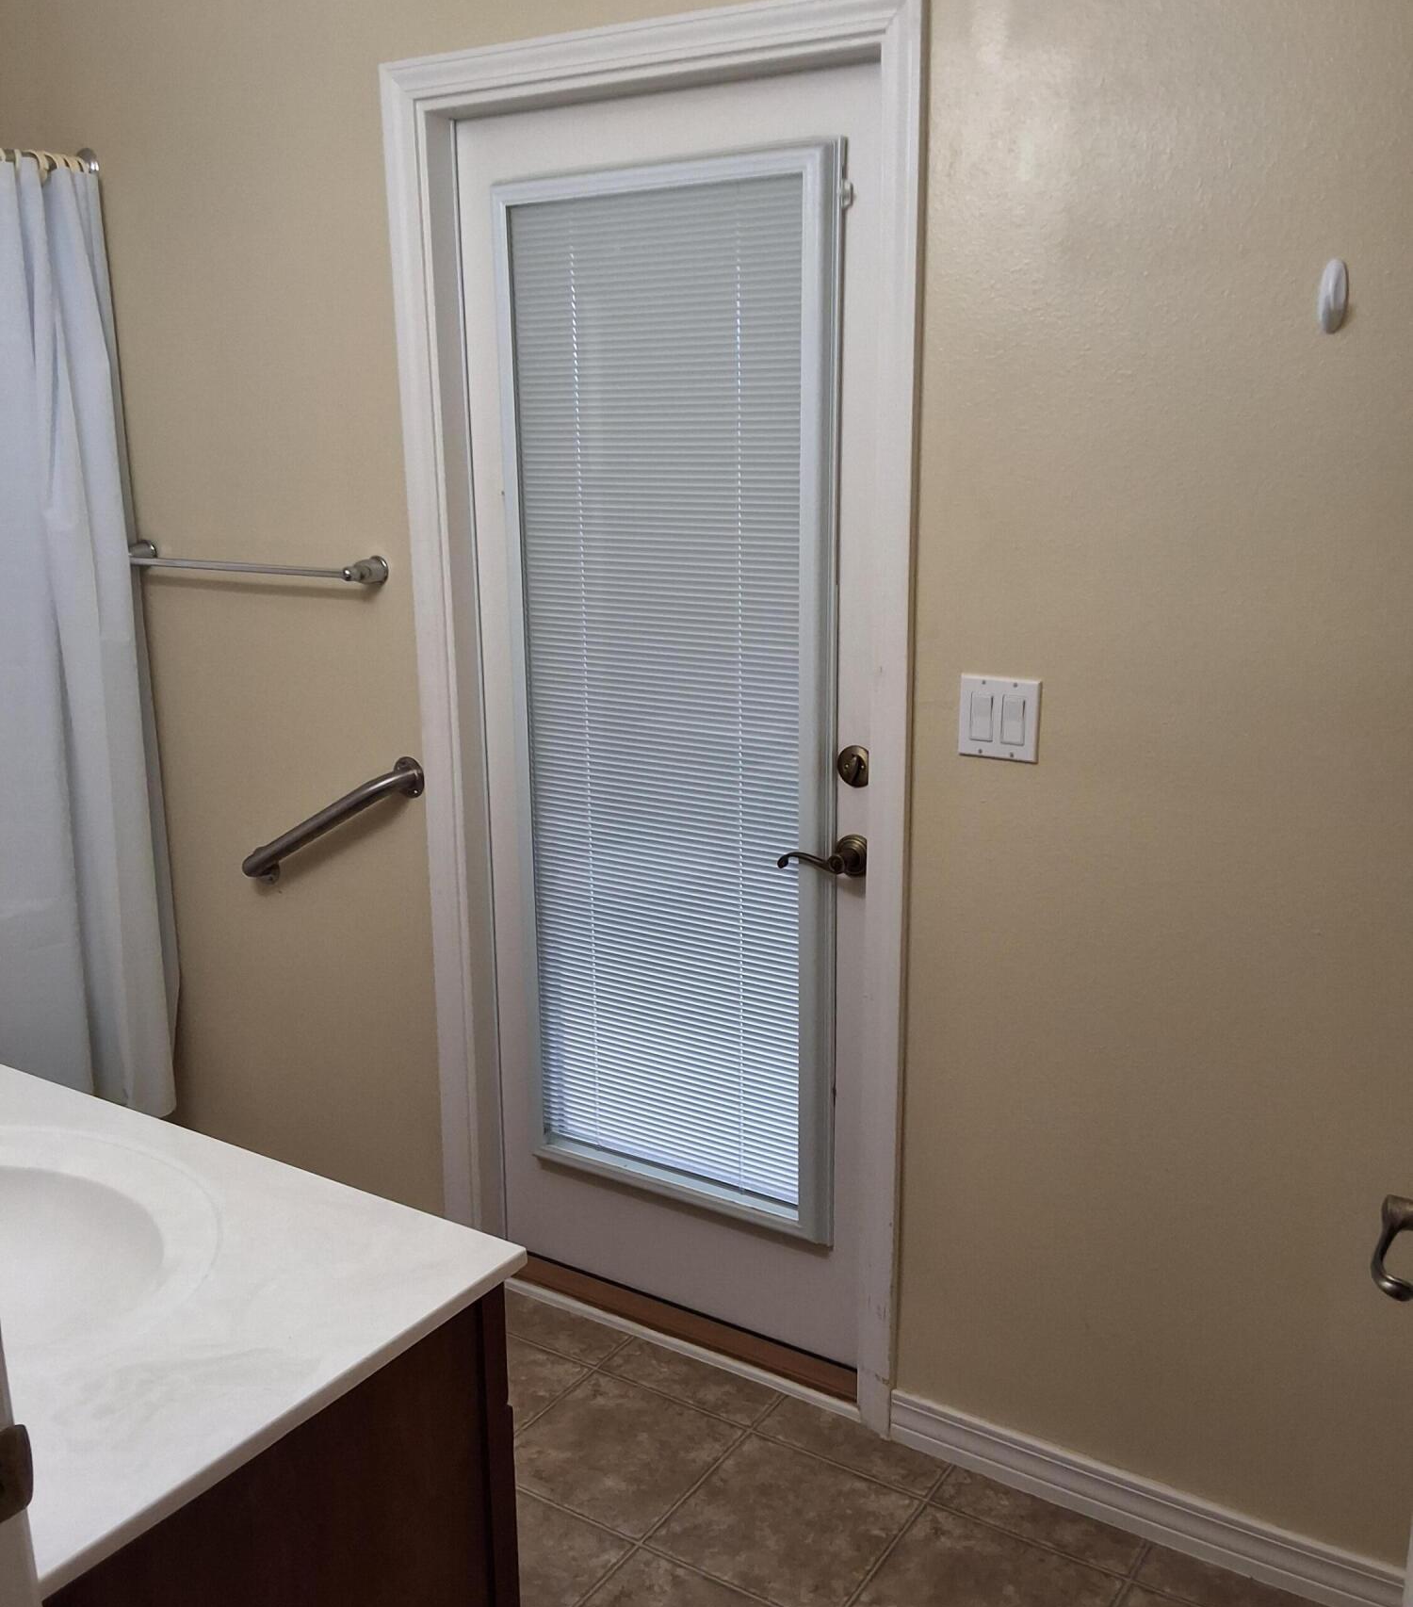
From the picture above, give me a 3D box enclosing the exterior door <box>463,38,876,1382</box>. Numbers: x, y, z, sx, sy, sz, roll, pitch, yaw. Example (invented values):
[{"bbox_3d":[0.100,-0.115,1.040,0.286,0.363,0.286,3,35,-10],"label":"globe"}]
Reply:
[{"bbox_3d":[-0.051,-0.079,2.504,0.809,2.019,0.067,8,17,31],"label":"exterior door"}]

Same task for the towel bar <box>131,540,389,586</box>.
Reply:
[{"bbox_3d":[-0.852,-0.435,2.785,0.658,0.052,0.082,8,17,31],"label":"towel bar"}]

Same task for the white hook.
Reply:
[{"bbox_3d":[0.722,-0.585,1.756,0.026,0.084,0.028,8,17,31],"label":"white hook"}]

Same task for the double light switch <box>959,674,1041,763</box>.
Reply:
[{"bbox_3d":[0.404,-0.116,2.096,0.115,0.114,0.010,8,17,31],"label":"double light switch"}]

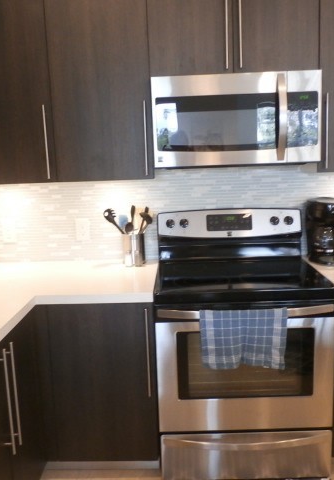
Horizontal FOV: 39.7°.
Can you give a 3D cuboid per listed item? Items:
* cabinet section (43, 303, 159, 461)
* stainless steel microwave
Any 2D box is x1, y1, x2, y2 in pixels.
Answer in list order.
[{"bbox_3d":[-0.282,0.588,2.362,0.497,0.758,0.620,-2,9,2],"label":"cabinet section"},{"bbox_3d":[0.318,-0.564,2.260,0.755,0.408,0.410,-2,9,2],"label":"stainless steel microwave"}]

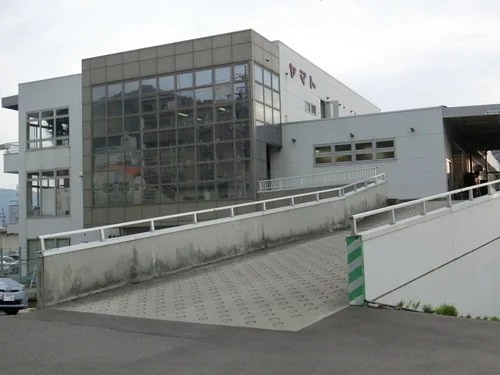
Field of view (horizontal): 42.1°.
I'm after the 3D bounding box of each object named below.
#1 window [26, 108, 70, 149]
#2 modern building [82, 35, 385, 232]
[{"bbox_3d":[-12.365,-3.545,39.881,3.367,2.484,0.180,-4,-5,25],"label":"window"},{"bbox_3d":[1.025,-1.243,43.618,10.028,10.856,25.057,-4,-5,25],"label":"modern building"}]

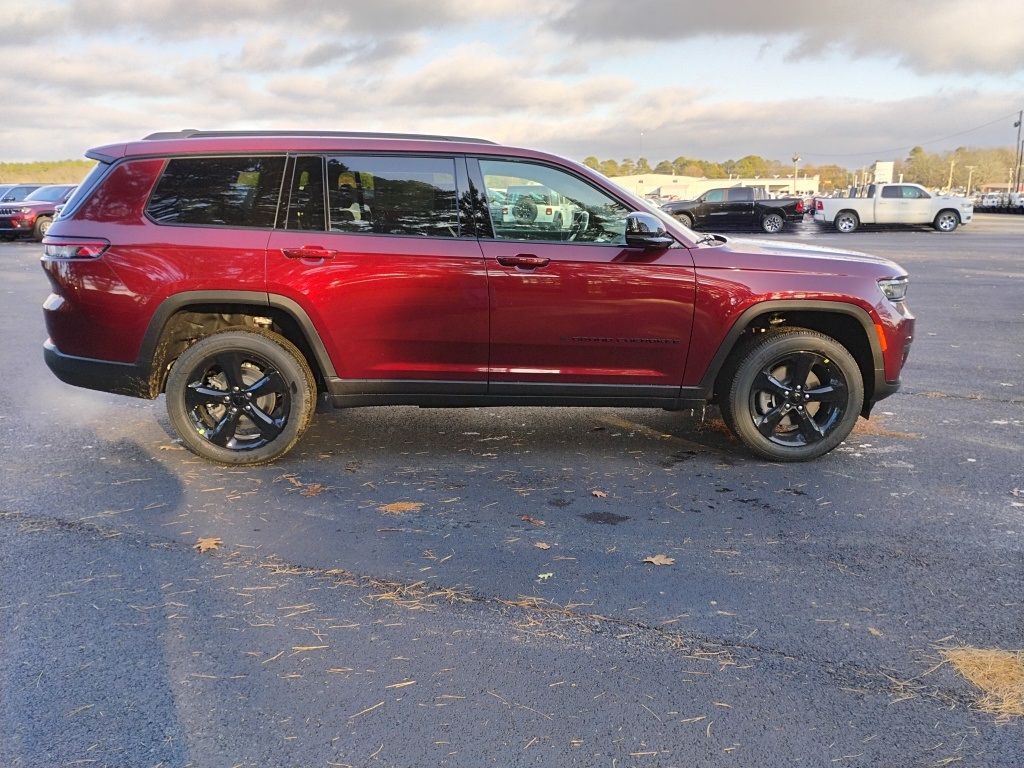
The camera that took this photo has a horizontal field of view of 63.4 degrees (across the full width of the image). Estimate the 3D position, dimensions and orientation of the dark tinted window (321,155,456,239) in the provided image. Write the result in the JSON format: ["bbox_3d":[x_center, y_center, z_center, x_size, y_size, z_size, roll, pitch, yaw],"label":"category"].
[{"bbox_3d":[-0.632,-1.000,4.412,0.700,0.430,0.050,0,-7,-4],"label":"dark tinted window"}]

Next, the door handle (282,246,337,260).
[{"bbox_3d":[-1.045,-0.674,4.276,0.268,0.066,0.060,0,13,-4],"label":"door handle"}]

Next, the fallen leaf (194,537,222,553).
[{"bbox_3d":[-1.299,0.684,3.537,0.122,0.020,0.115,-4,14,-21],"label":"fallen leaf"}]

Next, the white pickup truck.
[{"bbox_3d":[16.200,-7.520,35.350,6.140,1.970,2.080,4,13,16],"label":"white pickup truck"}]

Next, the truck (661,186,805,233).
[{"bbox_3d":[9.520,-7.620,36.200,5.920,1.970,2.080,2,13,7],"label":"truck"}]

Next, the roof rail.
[{"bbox_3d":[-1.033,-1.336,4.503,1.890,0.075,0.070,0,13,-4],"label":"roof rail"}]

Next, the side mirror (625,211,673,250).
[{"bbox_3d":[0.717,-0.806,4.352,0.210,0.175,0.210,0,13,-4],"label":"side mirror"}]

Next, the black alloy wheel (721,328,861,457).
[{"bbox_3d":[1.606,0.062,4.763,0.770,0.770,0.265,0,13,-4],"label":"black alloy wheel"}]

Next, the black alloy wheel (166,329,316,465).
[{"bbox_3d":[-1.479,0.069,4.571,0.770,0.770,0.265,0,13,-4],"label":"black alloy wheel"}]

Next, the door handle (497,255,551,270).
[{"bbox_3d":[0.061,-0.640,4.362,0.275,0.072,0.060,0,13,-4],"label":"door handle"}]

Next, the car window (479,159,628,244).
[{"bbox_3d":[0.243,-0.982,4.467,0.840,0.450,0.050,0,-7,-4],"label":"car window"}]

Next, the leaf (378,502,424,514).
[{"bbox_3d":[-0.532,0.594,3.970,0.210,0.020,0.105,-2,13,-10],"label":"leaf"}]

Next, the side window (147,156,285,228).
[{"bbox_3d":[-1.529,-1.001,4.301,0.670,0.360,0.110,0,13,-4],"label":"side window"}]

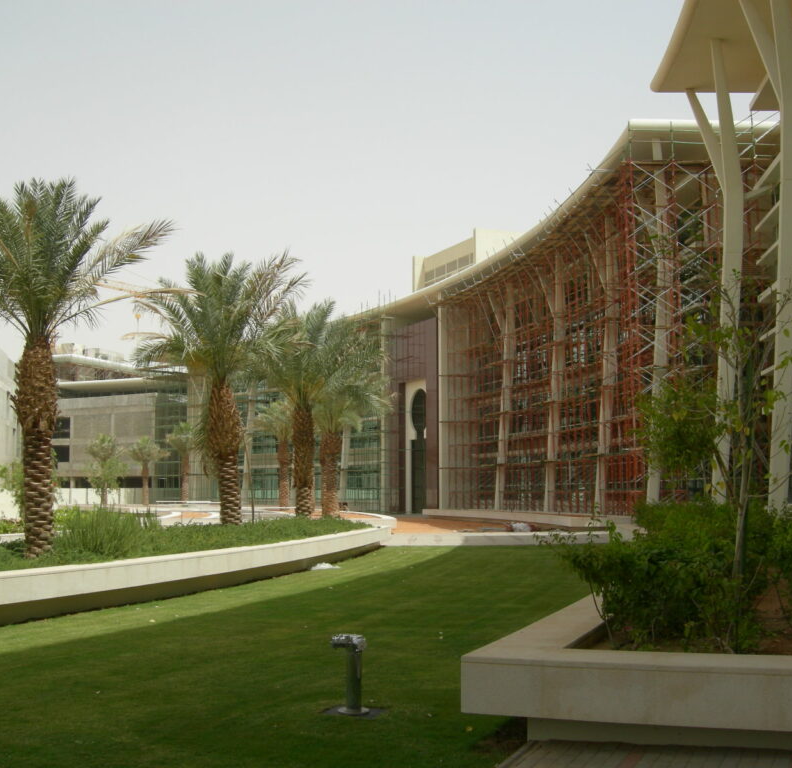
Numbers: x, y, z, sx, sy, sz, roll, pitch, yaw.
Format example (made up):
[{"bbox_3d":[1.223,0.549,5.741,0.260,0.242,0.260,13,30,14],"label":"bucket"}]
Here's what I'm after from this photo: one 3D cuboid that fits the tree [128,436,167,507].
[{"bbox_3d":[-17.045,6.010,73.232,2.680,4.800,2.680,0,-6,0],"label":"tree"}]

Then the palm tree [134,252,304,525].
[{"bbox_3d":[-3.658,0.079,22.278,3.600,5.760,3.600,0,-6,0],"label":"palm tree"}]

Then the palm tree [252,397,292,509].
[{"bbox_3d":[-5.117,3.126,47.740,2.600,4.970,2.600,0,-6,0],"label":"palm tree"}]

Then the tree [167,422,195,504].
[{"bbox_3d":[-12.721,4.726,64.244,2.290,5.060,2.290,0,-6,0],"label":"tree"}]

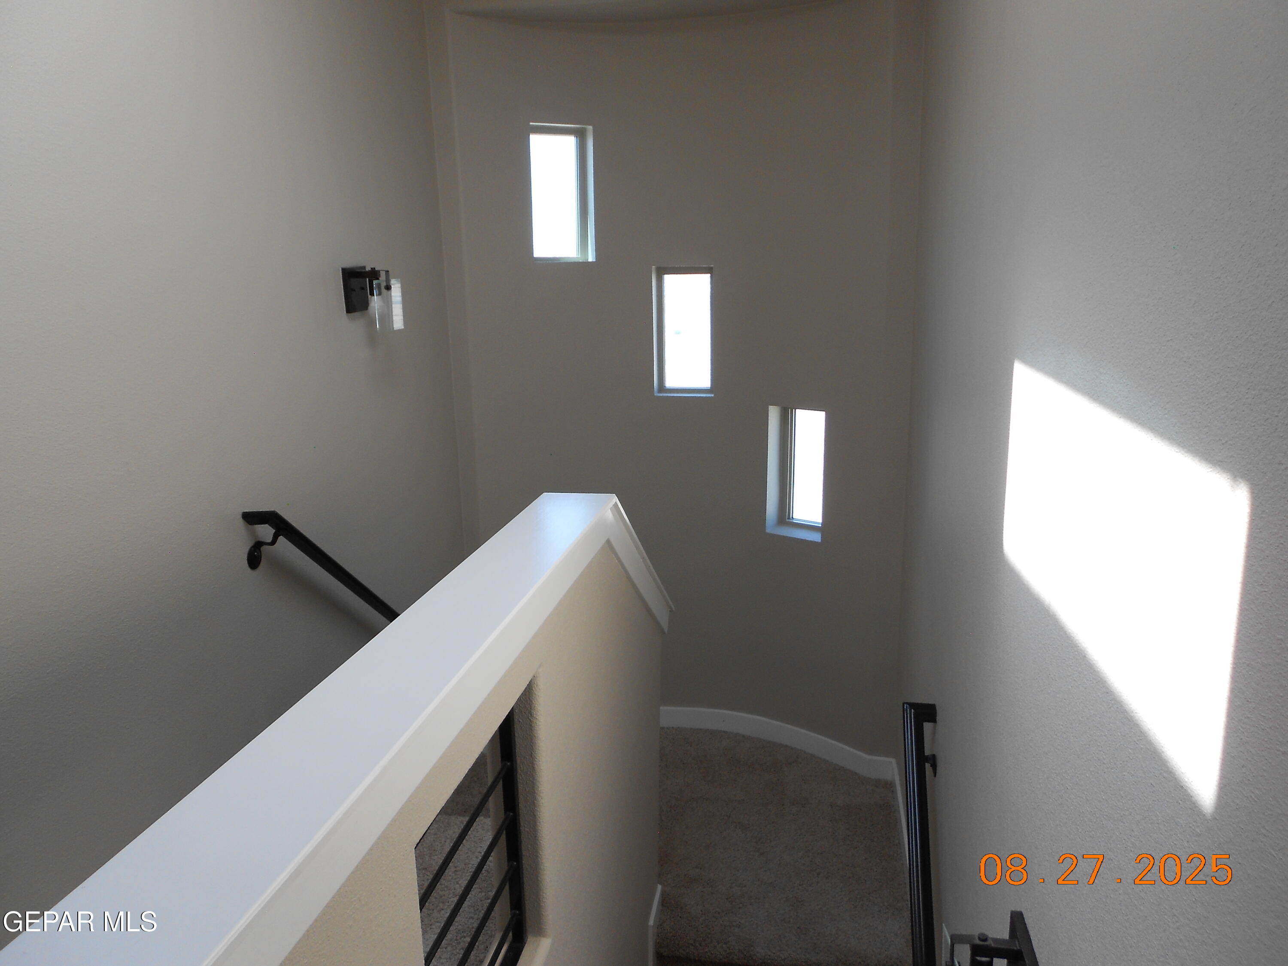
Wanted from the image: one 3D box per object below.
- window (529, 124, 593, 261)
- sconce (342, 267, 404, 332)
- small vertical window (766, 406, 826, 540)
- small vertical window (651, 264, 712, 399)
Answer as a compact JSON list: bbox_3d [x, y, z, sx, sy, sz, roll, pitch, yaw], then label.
[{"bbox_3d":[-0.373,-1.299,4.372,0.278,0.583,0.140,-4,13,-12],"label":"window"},{"bbox_3d":[-0.945,-0.647,3.387,0.140,0.220,0.215,1,13,10],"label":"sconce"},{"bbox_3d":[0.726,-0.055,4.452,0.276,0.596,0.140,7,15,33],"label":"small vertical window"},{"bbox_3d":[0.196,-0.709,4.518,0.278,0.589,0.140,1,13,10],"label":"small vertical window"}]

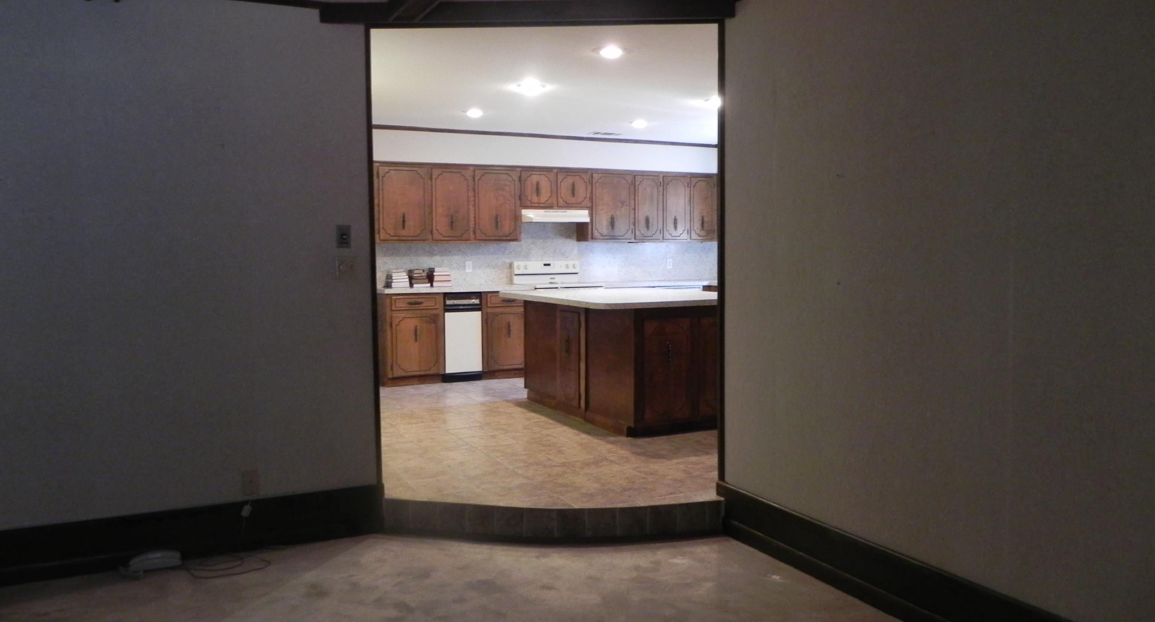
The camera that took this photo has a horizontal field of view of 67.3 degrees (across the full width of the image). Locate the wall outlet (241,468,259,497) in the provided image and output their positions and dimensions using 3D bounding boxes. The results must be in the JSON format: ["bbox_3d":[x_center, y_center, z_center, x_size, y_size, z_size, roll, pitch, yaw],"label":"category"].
[{"bbox_3d":[-1.532,0.806,4.067,0.072,0.116,0.010,-2,4,-25],"label":"wall outlet"}]

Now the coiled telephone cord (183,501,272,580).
[{"bbox_3d":[-1.571,1.025,3.892,0.359,0.232,0.286,-2,4,-25],"label":"coiled telephone cord"}]

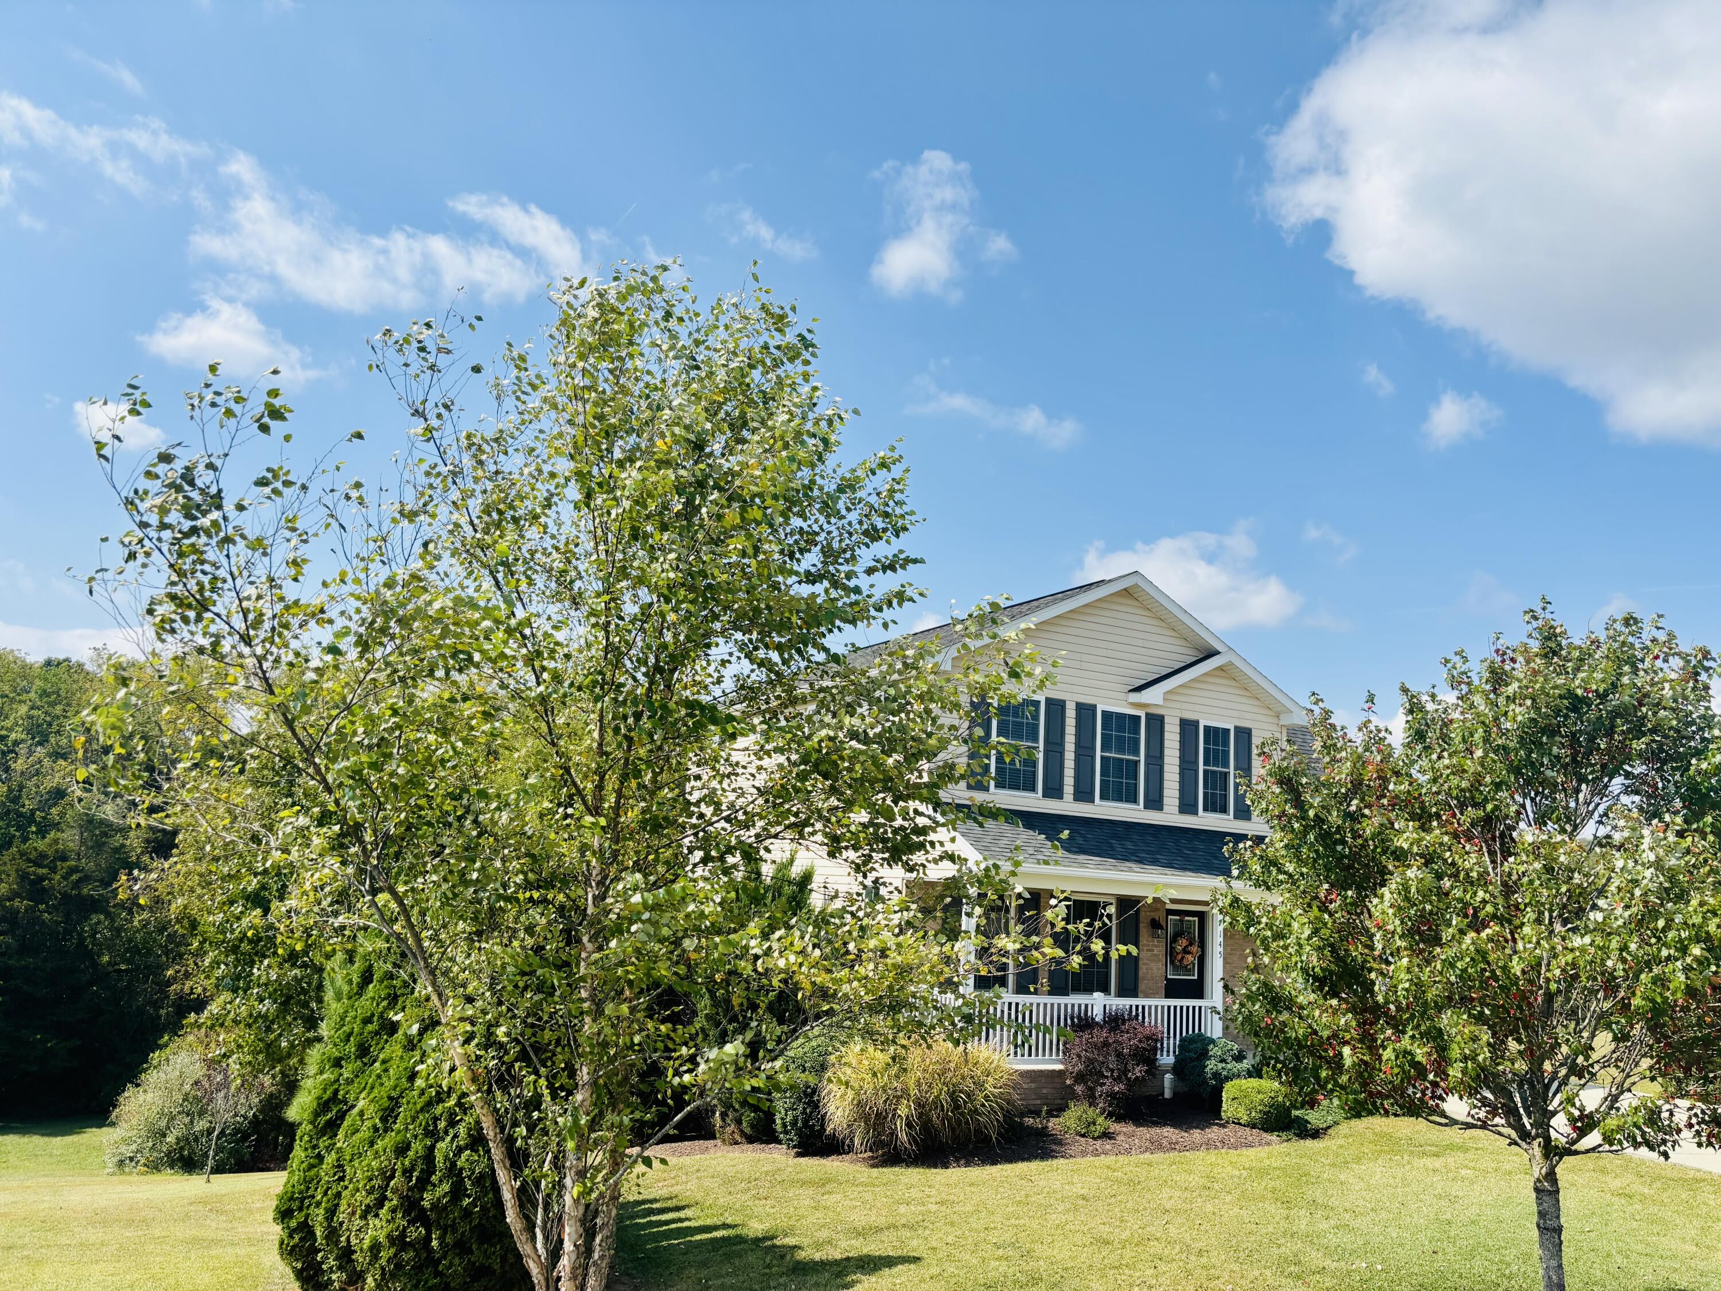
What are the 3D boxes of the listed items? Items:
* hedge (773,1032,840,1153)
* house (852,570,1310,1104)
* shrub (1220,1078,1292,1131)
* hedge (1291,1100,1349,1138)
[{"bbox_3d":[-0.530,4.718,13.600,0.850,1.200,0.850,3,-11,1],"label":"hedge"},{"bbox_3d":[1.941,3.299,23.647,7.200,7.850,11.600,9,-12,-26],"label":"house"},{"bbox_3d":[4.771,5.533,15.600,0.860,0.580,0.820,9,-12,-26],"label":"shrub"},{"bbox_3d":[5.506,5.691,15.500,0.800,0.420,0.750,9,-12,-26],"label":"hedge"}]

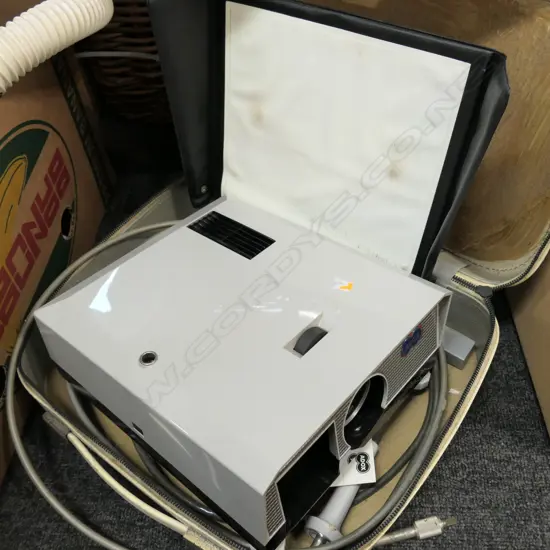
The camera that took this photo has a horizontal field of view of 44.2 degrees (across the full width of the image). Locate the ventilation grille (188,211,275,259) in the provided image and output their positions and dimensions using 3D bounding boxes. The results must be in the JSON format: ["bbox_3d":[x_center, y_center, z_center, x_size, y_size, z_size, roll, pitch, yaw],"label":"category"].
[{"bbox_3d":[-0.049,-0.042,0.751,0.104,0.010,0.038,27,51,37],"label":"ventilation grille"}]

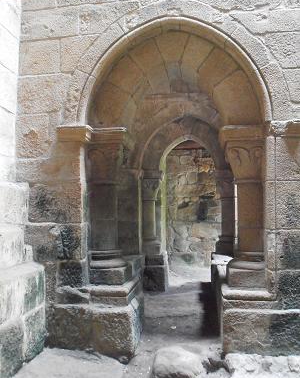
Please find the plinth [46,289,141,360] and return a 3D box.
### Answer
[{"bbox_3d":[-0.559,1.514,4.848,0.890,0.499,0.920,0,-3,7],"label":"plinth"}]

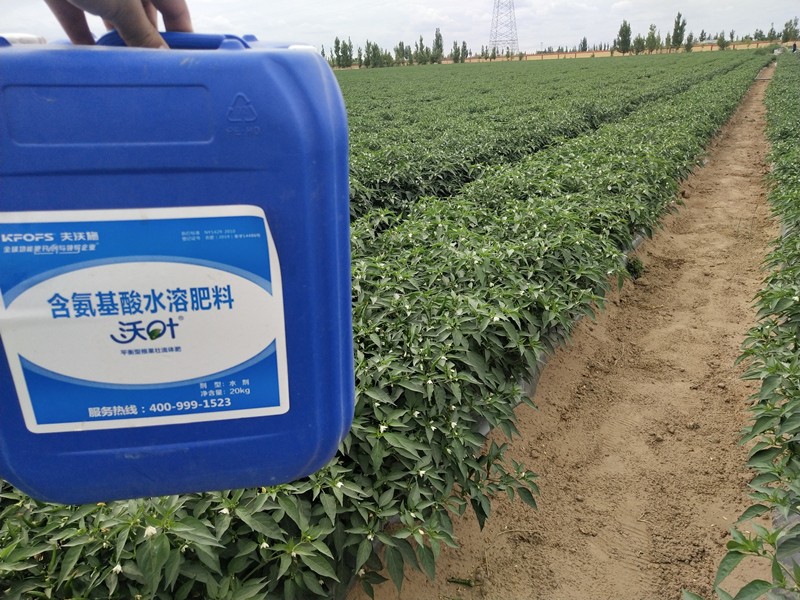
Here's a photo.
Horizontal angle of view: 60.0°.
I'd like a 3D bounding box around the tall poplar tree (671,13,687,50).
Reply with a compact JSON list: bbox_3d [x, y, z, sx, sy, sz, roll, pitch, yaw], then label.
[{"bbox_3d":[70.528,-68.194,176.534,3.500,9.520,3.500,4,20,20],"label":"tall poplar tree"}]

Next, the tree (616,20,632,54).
[{"bbox_3d":[56.880,-66.512,176.419,3.600,8.810,3.600,3,20,17],"label":"tree"}]

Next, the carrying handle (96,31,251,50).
[{"bbox_3d":[-0.181,-0.199,0.560,0.133,0.030,0.035,-3,28,-9],"label":"carrying handle"}]

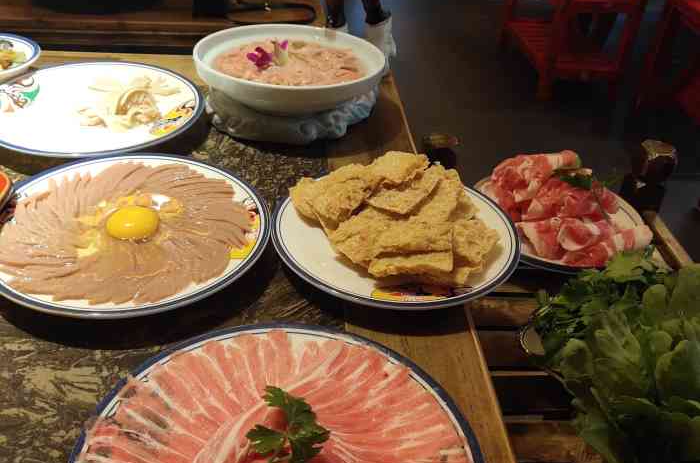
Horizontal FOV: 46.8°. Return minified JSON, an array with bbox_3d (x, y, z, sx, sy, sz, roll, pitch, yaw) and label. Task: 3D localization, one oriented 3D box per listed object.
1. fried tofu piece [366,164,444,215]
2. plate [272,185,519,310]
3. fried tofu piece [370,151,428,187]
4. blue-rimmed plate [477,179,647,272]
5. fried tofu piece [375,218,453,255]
[{"bbox_3d":[0.049,-0.037,0.719,0.042,0.014,0.056,31,54,18],"label":"fried tofu piece"},{"bbox_3d":[0.040,0.009,0.727,0.219,0.025,0.219,0,36,-7],"label":"plate"},{"bbox_3d":[0.045,-0.057,0.729,0.052,0.015,0.048,19,48,11],"label":"fried tofu piece"},{"bbox_3d":[0.230,-0.005,0.913,0.202,0.025,0.202,0,36,-7],"label":"blue-rimmed plate"},{"bbox_3d":[0.053,0.004,0.679,0.064,0.014,0.046,0,51,-7],"label":"fried tofu piece"}]

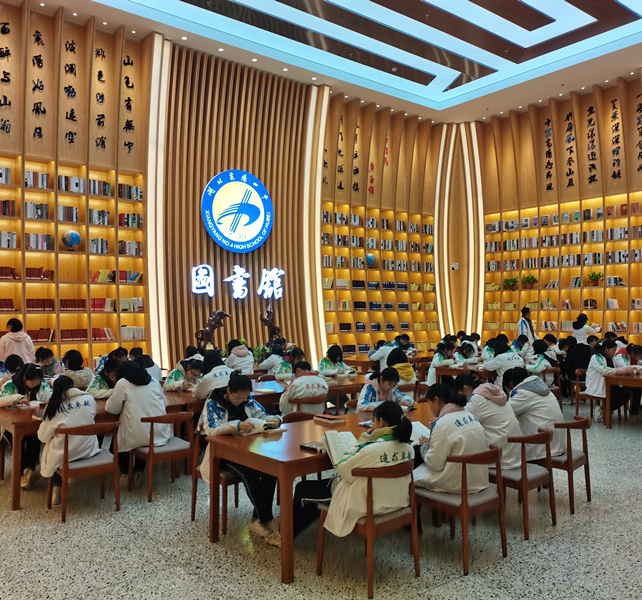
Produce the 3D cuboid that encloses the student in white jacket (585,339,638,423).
[{"bbox_3d":[4.385,1.239,9.061,0.500,1.210,0.760,0,-1,-38],"label":"student in white jacket"}]

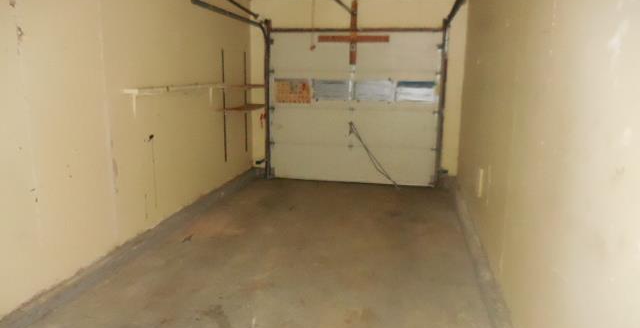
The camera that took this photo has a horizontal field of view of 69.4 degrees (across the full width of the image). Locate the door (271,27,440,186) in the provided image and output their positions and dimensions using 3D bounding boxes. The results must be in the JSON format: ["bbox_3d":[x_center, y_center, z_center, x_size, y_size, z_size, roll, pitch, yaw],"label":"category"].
[{"bbox_3d":[0.473,-0.773,6.478,2.400,2.120,0.050,3,12,11],"label":"door"}]

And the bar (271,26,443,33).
[{"bbox_3d":[0.447,-1.794,6.200,2.340,0.045,0.045,3,12,11],"label":"bar"}]

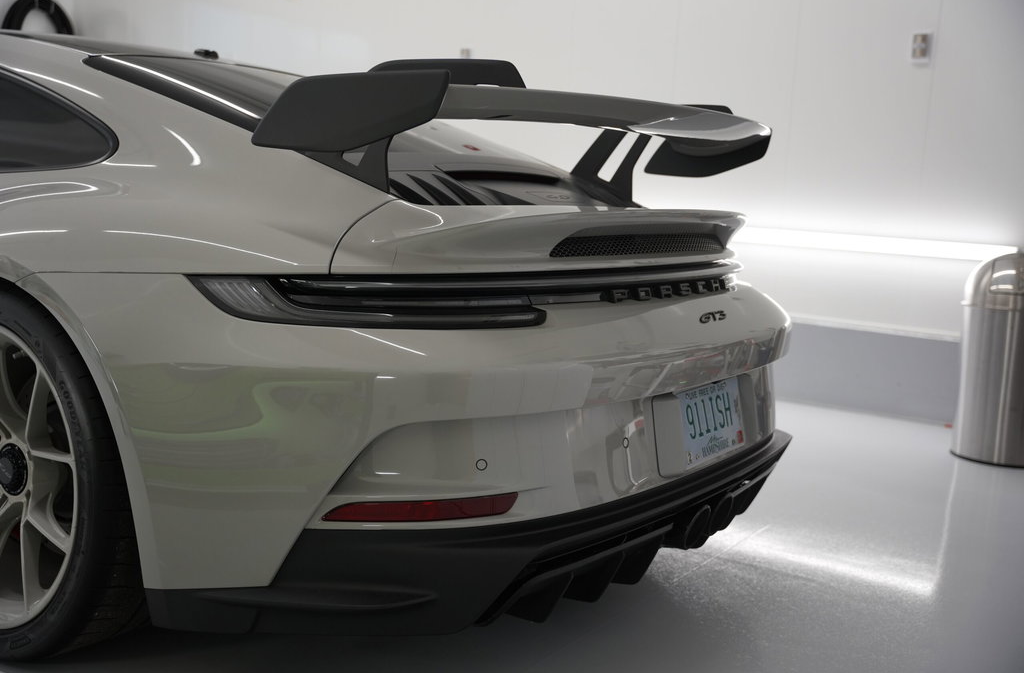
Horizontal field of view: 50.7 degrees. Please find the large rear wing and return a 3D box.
[{"bbox_3d":[0.098,-0.407,2.335,0.470,0.255,1.470,8,10,32],"label":"large rear wing"}]

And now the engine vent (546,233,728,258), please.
[{"bbox_3d":[0.282,-0.196,2.239,0.055,0.047,0.800,8,10,32],"label":"engine vent"}]

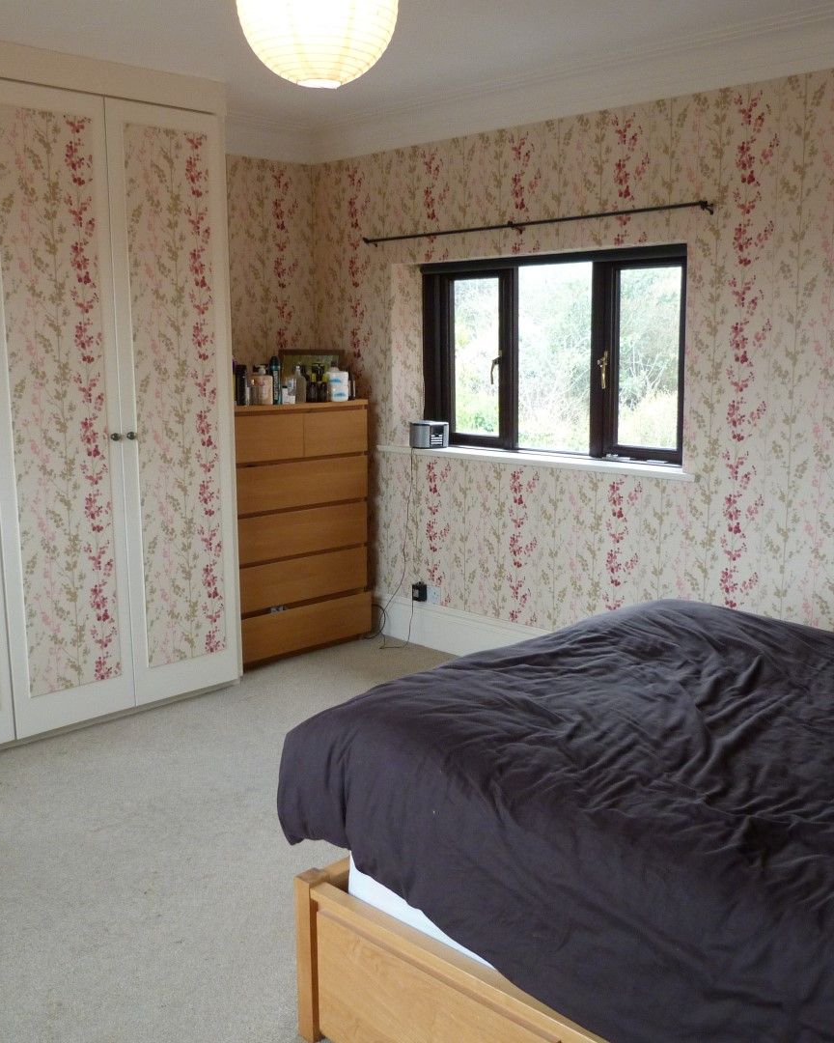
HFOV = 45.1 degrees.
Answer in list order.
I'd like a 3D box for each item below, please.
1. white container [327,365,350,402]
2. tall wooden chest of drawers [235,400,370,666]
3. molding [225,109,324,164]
[{"bbox_3d":[-0.385,-0.676,4.923,0.100,0.170,0.080,-2,10,-12],"label":"white container"},{"bbox_3d":[-0.700,0.023,4.993,0.800,1.230,0.480,-10,13,-43],"label":"tall wooden chest of drawers"},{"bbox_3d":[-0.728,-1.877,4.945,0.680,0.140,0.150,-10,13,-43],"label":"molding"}]

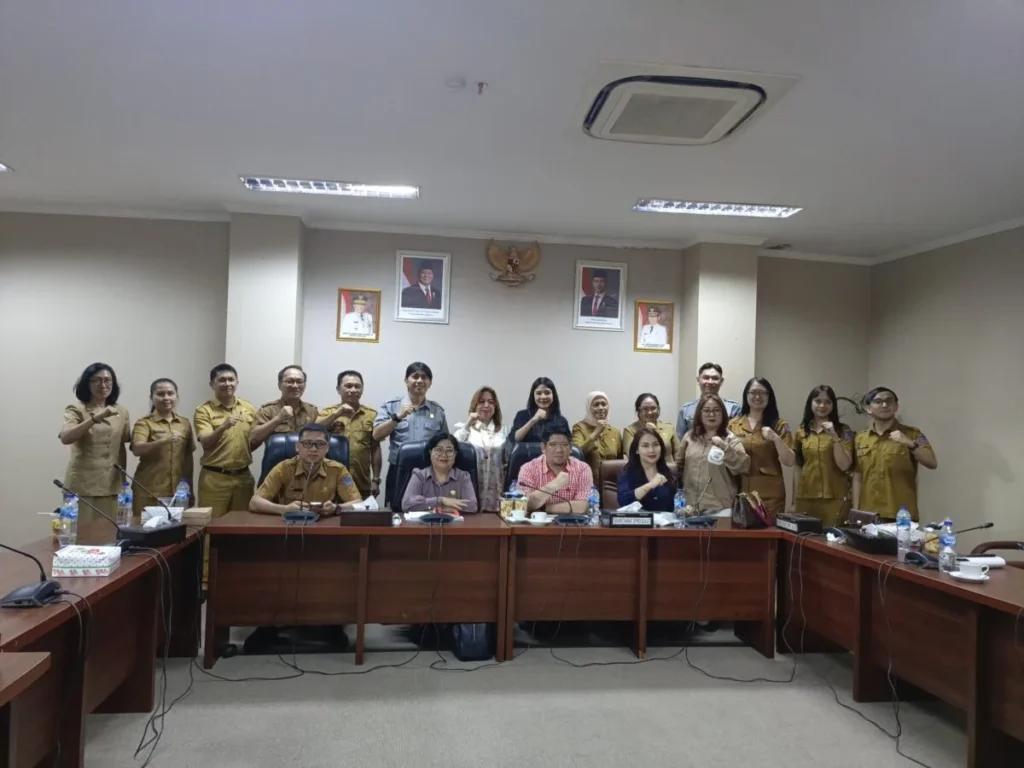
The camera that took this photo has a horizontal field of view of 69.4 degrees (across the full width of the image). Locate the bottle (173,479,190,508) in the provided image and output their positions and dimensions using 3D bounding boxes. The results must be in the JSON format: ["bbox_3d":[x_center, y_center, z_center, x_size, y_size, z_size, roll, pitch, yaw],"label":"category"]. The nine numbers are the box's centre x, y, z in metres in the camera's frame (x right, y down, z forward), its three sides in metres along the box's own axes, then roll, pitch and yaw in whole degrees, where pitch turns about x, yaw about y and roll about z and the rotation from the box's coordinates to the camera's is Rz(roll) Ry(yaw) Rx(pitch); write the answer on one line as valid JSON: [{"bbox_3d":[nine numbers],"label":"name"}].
[{"bbox_3d":[-1.830,0.640,4.108,0.064,0.235,0.064,2,-2,-7],"label":"bottle"}]

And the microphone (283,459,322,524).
[{"bbox_3d":[-1.207,0.611,4.263,0.210,0.340,0.280,2,-2,-7],"label":"microphone"}]

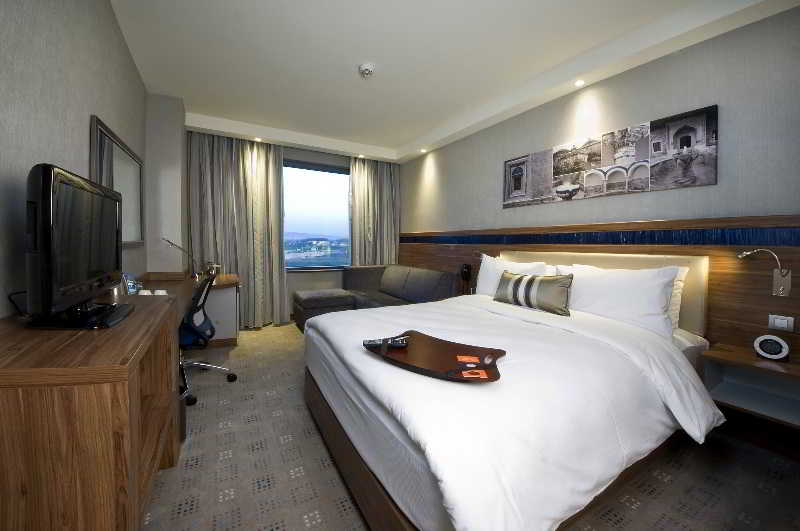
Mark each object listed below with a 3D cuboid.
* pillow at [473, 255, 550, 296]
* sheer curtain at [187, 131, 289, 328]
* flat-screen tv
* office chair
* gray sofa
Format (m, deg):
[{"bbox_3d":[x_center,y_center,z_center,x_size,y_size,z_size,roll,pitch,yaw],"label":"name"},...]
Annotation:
[{"bbox_3d":[0.982,0.127,2.447,0.170,0.450,0.640,23,-9,-33],"label":"pillow"},{"bbox_3d":[-2.045,-0.365,3.427,1.120,2.400,0.180,-1,4,-34],"label":"sheer curtain"},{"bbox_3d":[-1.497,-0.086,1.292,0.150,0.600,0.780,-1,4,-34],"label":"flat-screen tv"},{"bbox_3d":[-1.614,0.491,1.995,0.620,0.890,0.620,-1,4,-34],"label":"office chair"},{"bbox_3d":[-0.401,0.465,3.559,1.580,0.840,1.720,-1,4,-34],"label":"gray sofa"}]

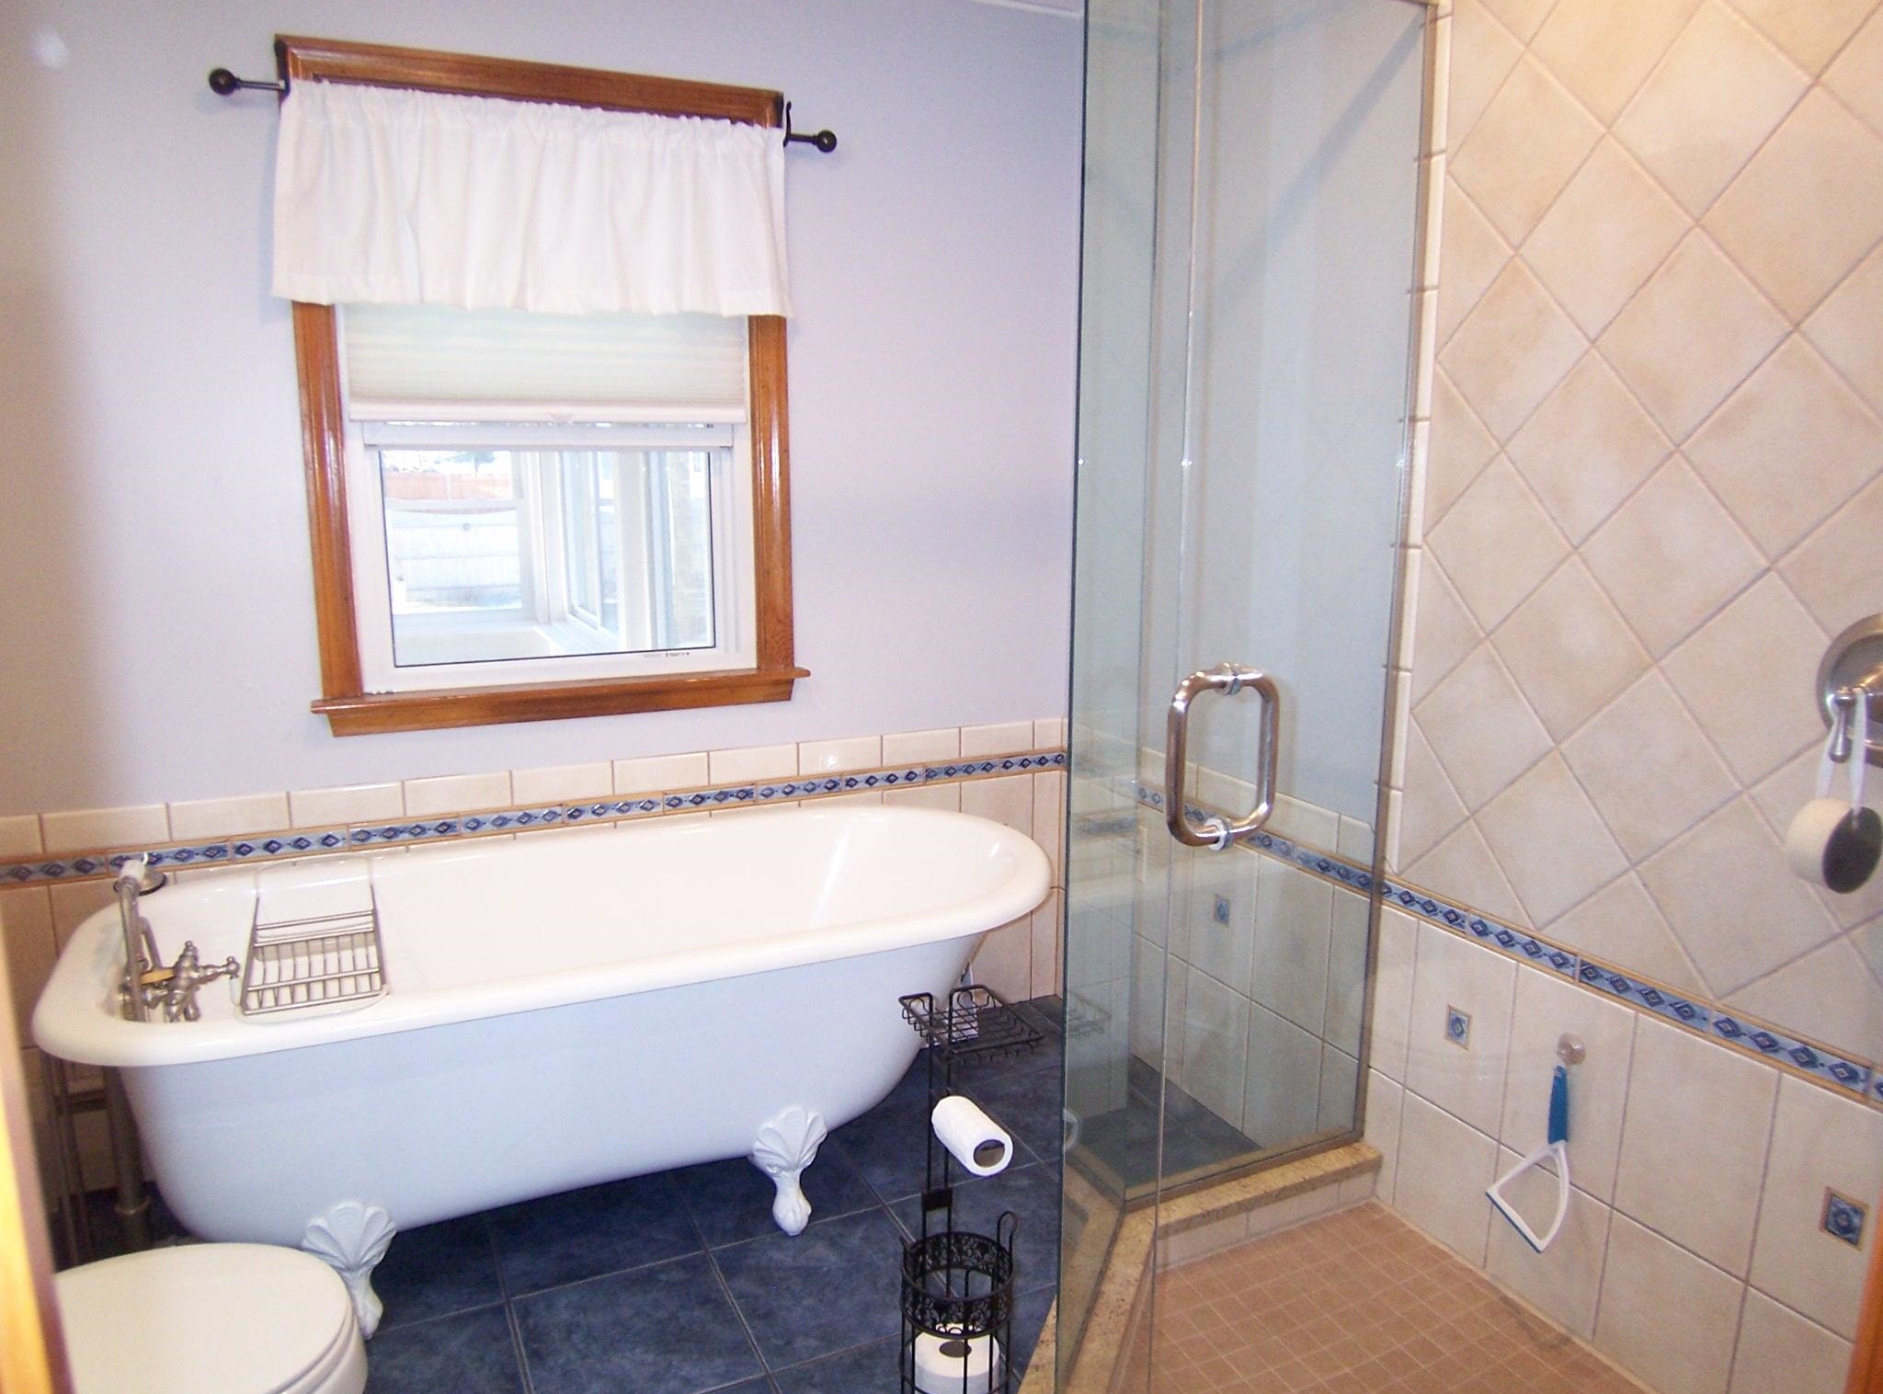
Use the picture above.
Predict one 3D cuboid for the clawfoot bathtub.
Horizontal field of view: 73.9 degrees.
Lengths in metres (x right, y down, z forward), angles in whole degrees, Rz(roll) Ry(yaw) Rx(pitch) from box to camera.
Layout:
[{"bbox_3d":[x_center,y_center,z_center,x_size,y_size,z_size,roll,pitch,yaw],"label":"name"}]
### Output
[{"bbox_3d":[-0.591,0.643,2.313,1.688,0.612,0.772,-4,11,-24],"label":"clawfoot bathtub"}]

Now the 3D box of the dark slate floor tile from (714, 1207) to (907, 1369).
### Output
[{"bbox_3d":[-0.183,0.995,2.125,0.333,0.010,0.333,-5,12,-25],"label":"dark slate floor tile"}]

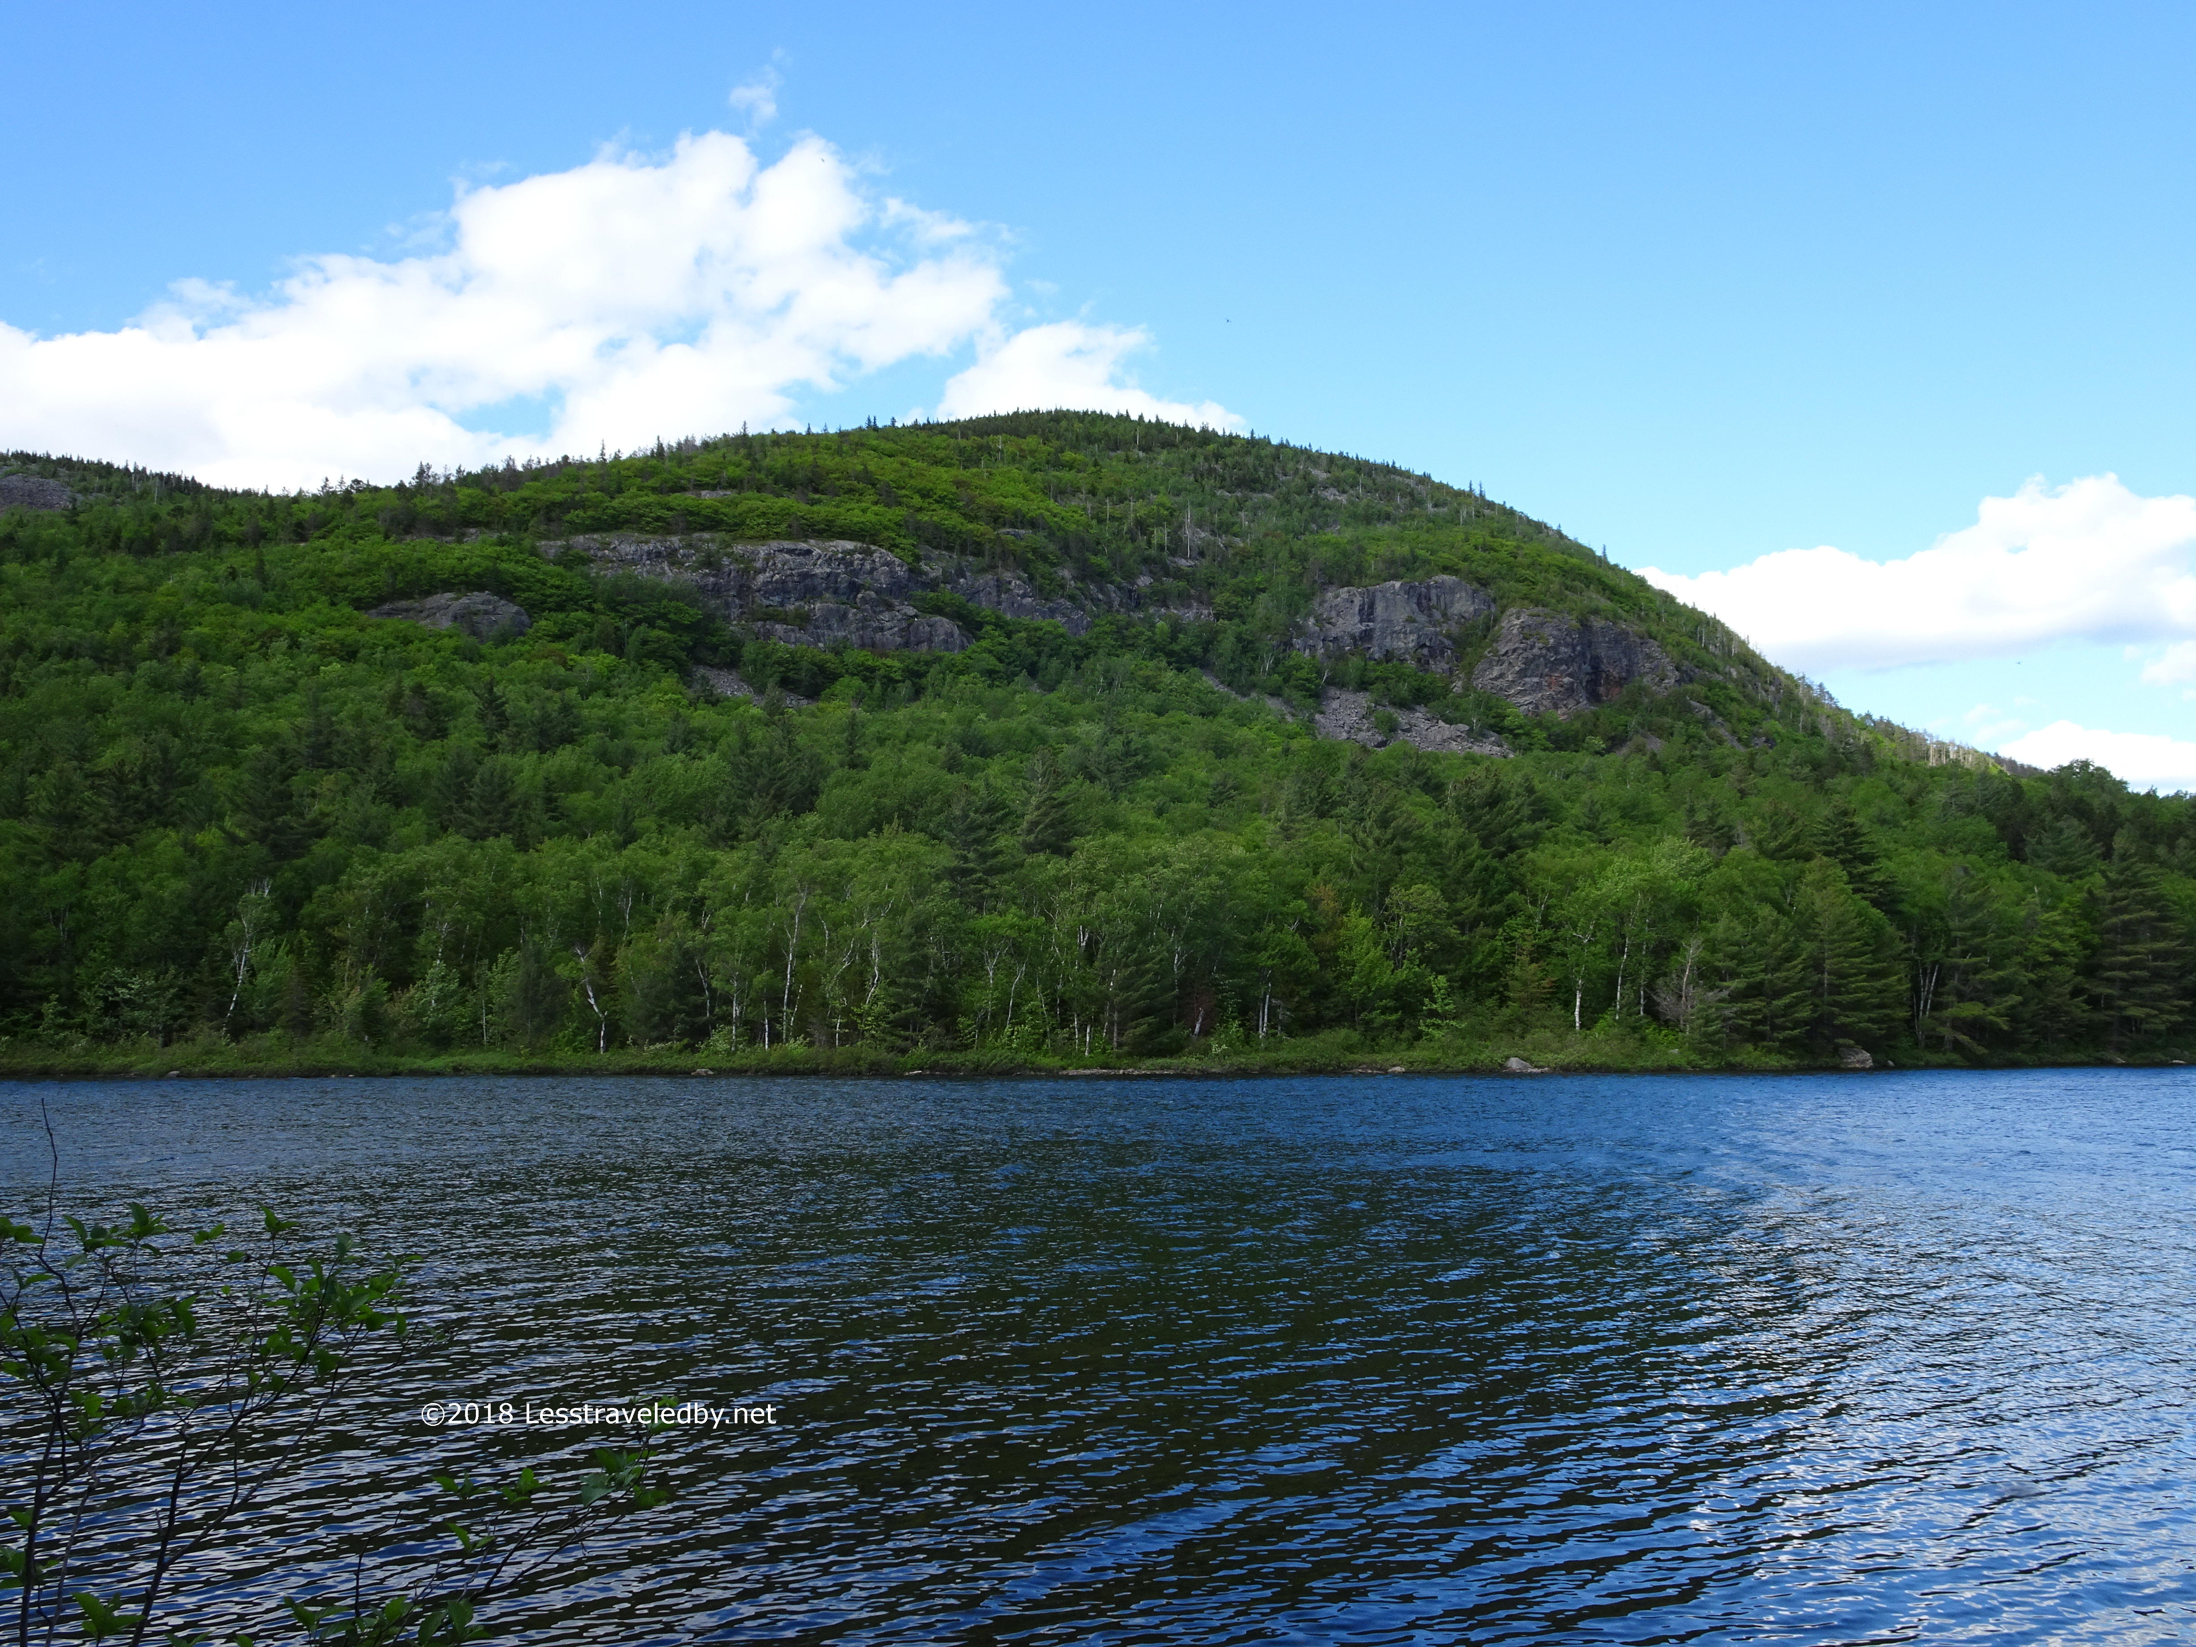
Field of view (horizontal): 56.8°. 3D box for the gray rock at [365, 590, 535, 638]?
[{"bbox_3d":[-122.824,-39.369,385.000,28.500,9.500,13.000,1,-6,-11],"label":"gray rock"}]

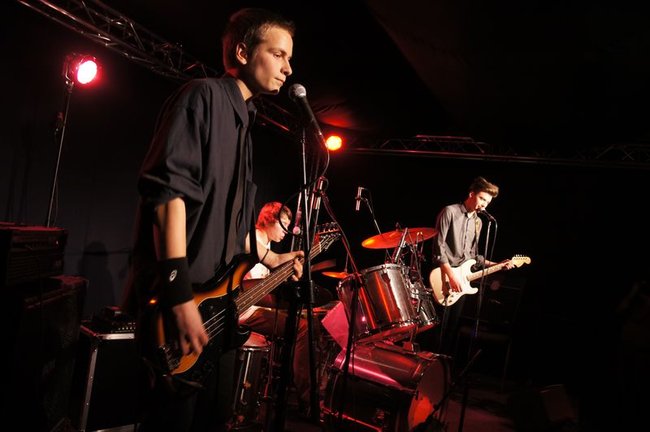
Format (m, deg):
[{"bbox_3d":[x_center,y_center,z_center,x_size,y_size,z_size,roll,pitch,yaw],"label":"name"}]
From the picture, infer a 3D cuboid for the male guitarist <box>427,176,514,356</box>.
[{"bbox_3d":[1.127,0.535,3.550,0.580,1.710,0.480,9,0,-30],"label":"male guitarist"}]

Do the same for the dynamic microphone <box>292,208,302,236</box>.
[{"bbox_3d":[-0.173,0.039,2.950,0.052,0.180,0.052,7,0,0],"label":"dynamic microphone"}]

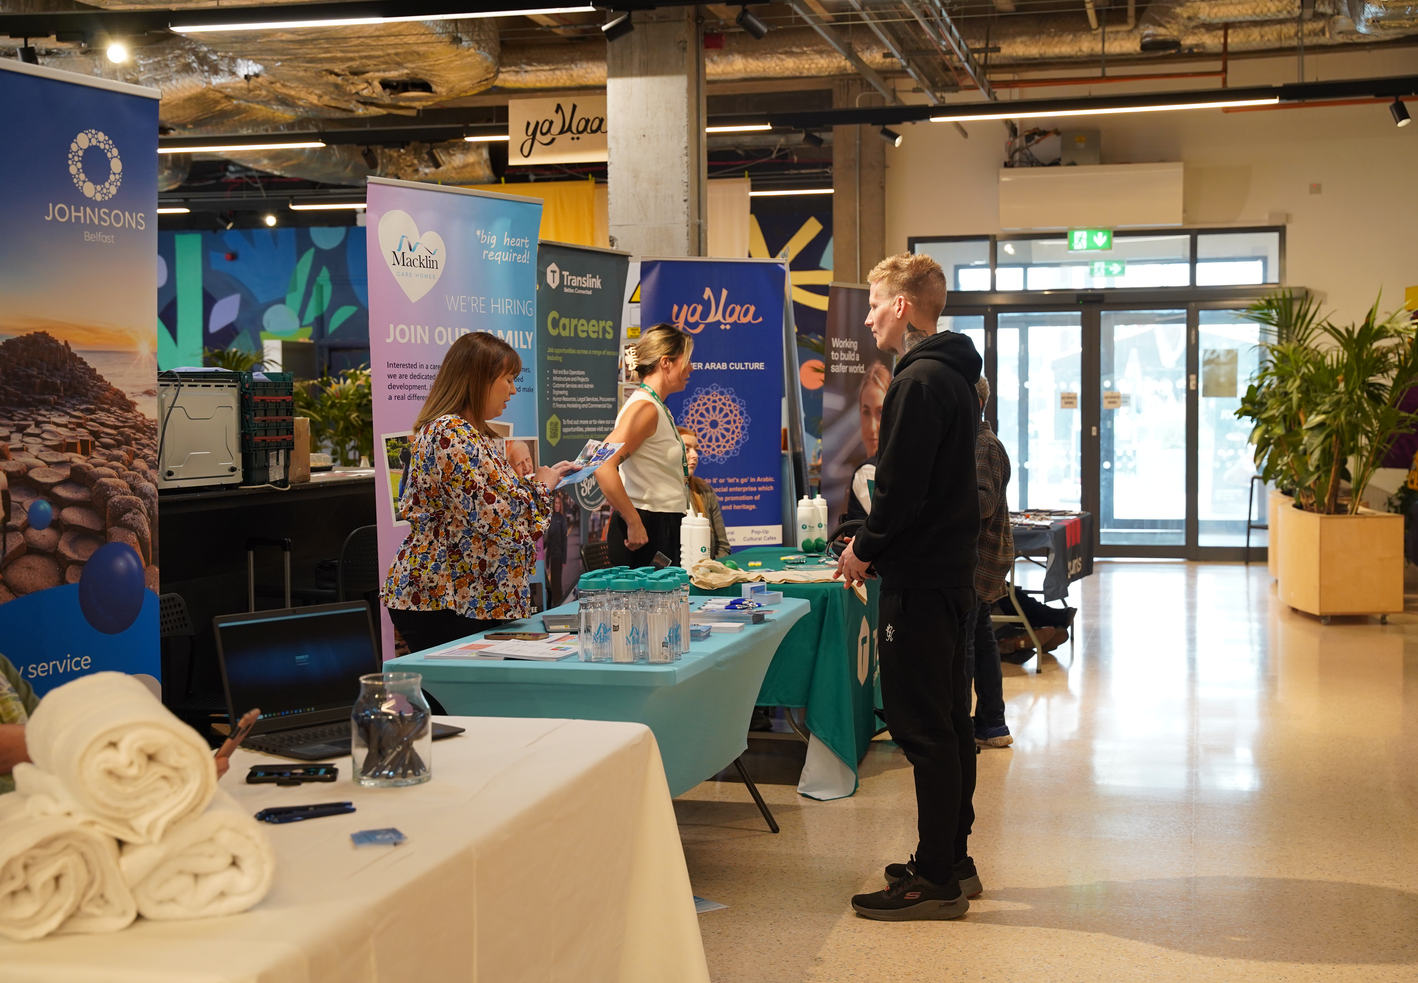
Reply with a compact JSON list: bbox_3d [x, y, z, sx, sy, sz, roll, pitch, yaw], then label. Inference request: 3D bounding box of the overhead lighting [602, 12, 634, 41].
[{"bbox_3d":[-0.461,-2.357,10.014,0.155,0.095,0.085,-30,2,6],"label":"overhead lighting"}]

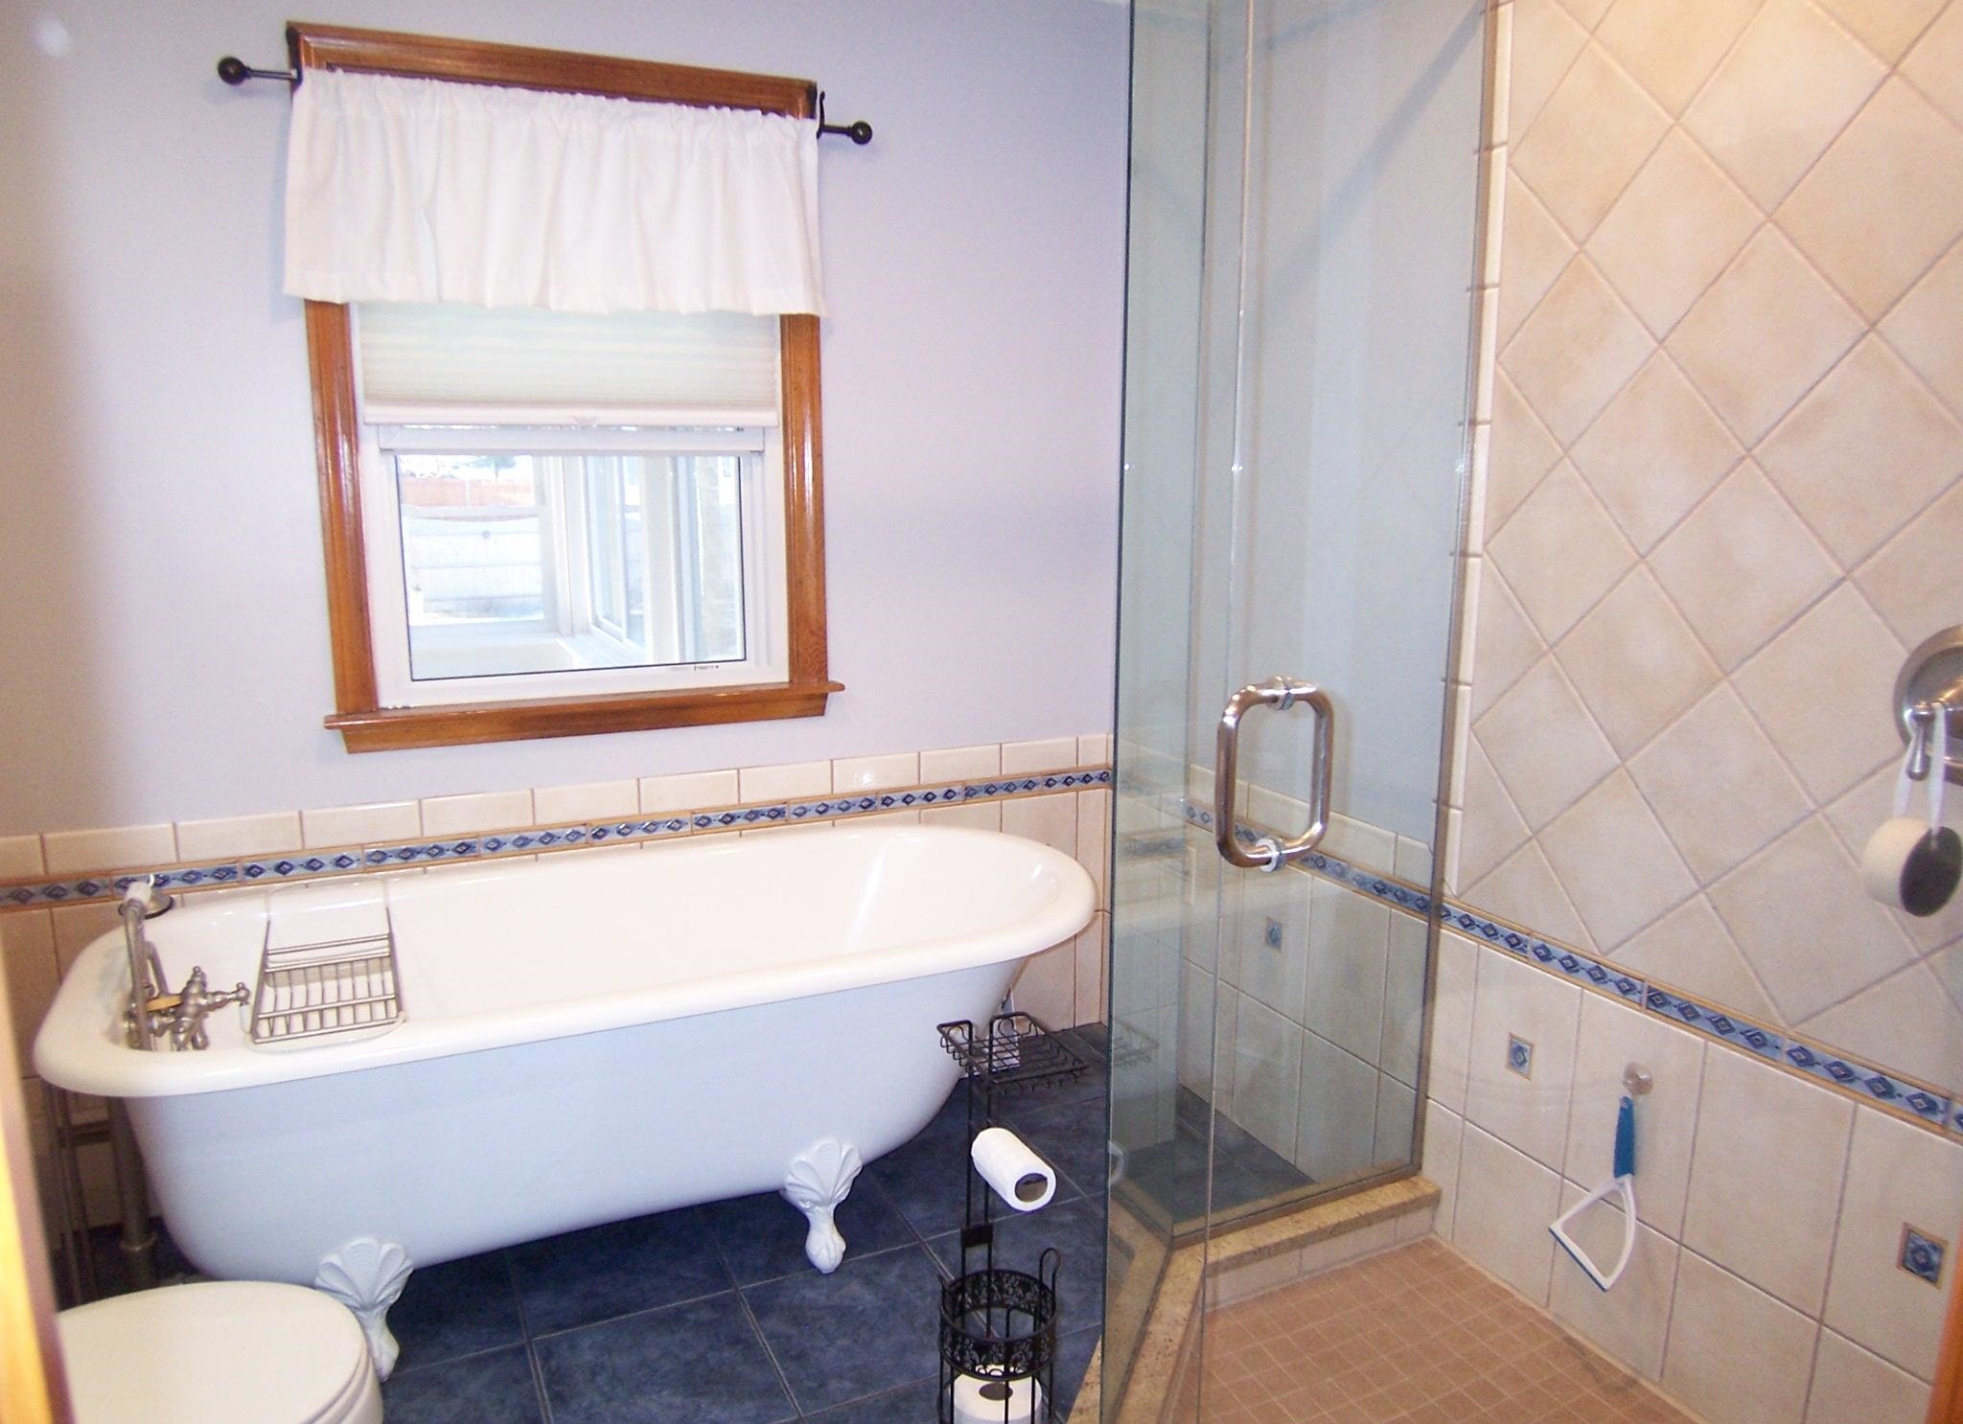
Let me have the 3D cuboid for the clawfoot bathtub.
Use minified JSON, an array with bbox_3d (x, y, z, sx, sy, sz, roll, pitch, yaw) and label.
[{"bbox_3d":[-0.591,0.643,2.313,1.688,0.612,0.772,-4,11,-24],"label":"clawfoot bathtub"}]

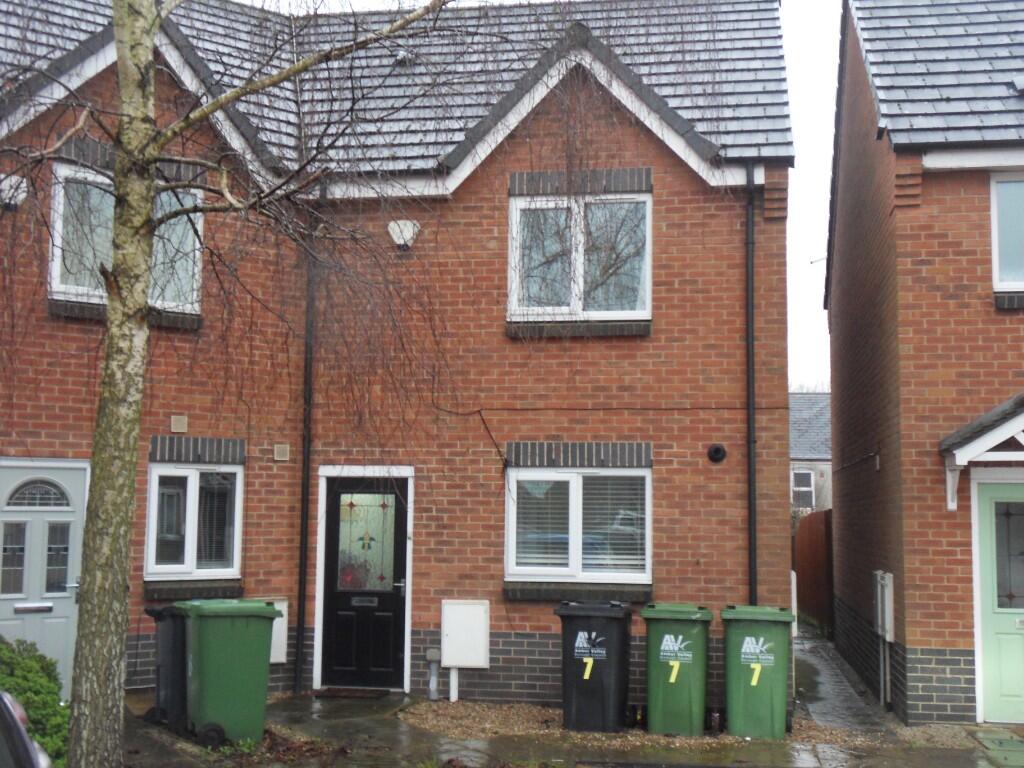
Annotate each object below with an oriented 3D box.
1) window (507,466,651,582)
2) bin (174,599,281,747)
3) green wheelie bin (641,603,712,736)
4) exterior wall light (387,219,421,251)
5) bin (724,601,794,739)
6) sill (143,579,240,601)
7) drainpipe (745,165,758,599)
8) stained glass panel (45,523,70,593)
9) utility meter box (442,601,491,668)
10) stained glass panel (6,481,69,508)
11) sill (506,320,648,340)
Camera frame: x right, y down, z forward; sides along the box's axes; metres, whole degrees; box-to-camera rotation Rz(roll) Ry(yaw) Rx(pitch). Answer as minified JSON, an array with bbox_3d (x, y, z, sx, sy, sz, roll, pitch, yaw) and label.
[{"bbox_3d":[0.614,1.297,12.238,1.354,1.046,0.080,0,-6,9],"label":"window"},{"bbox_3d":[-2.215,2.248,10.420,0.730,1.060,0.580,3,-6,-27],"label":"bin"},{"bbox_3d":[1.394,2.369,11.200,0.580,1.060,0.730,-1,-5,12],"label":"green wheelie bin"},{"bbox_3d":[-1.019,-1.406,12.564,0.290,0.275,0.110,0,-5,8],"label":"exterior wall light"},{"bbox_3d":[2.043,2.356,11.050,0.580,1.060,0.730,0,-5,11],"label":"bin"},{"bbox_3d":[-2.862,1.846,11.912,0.910,0.150,0.150,4,-7,-36],"label":"sill"},{"bbox_3d":[2.158,0.383,11.956,0.072,4.830,0.072,0,-6,9],"label":"drainpipe"},{"bbox_3d":[-3.840,1.464,11.242,0.183,0.582,0.030,5,-7,-35],"label":"stained glass panel"},{"bbox_3d":[-0.420,2.267,12.088,0.410,0.600,0.200,0,-5,8],"label":"utility meter box"},{"bbox_3d":[-3.982,0.923,11.190,0.512,0.218,0.030,5,-7,-35],"label":"stained glass panel"},{"bbox_3d":[0.623,-0.497,12.379,1.342,0.161,0.120,0,-6,9],"label":"sill"}]

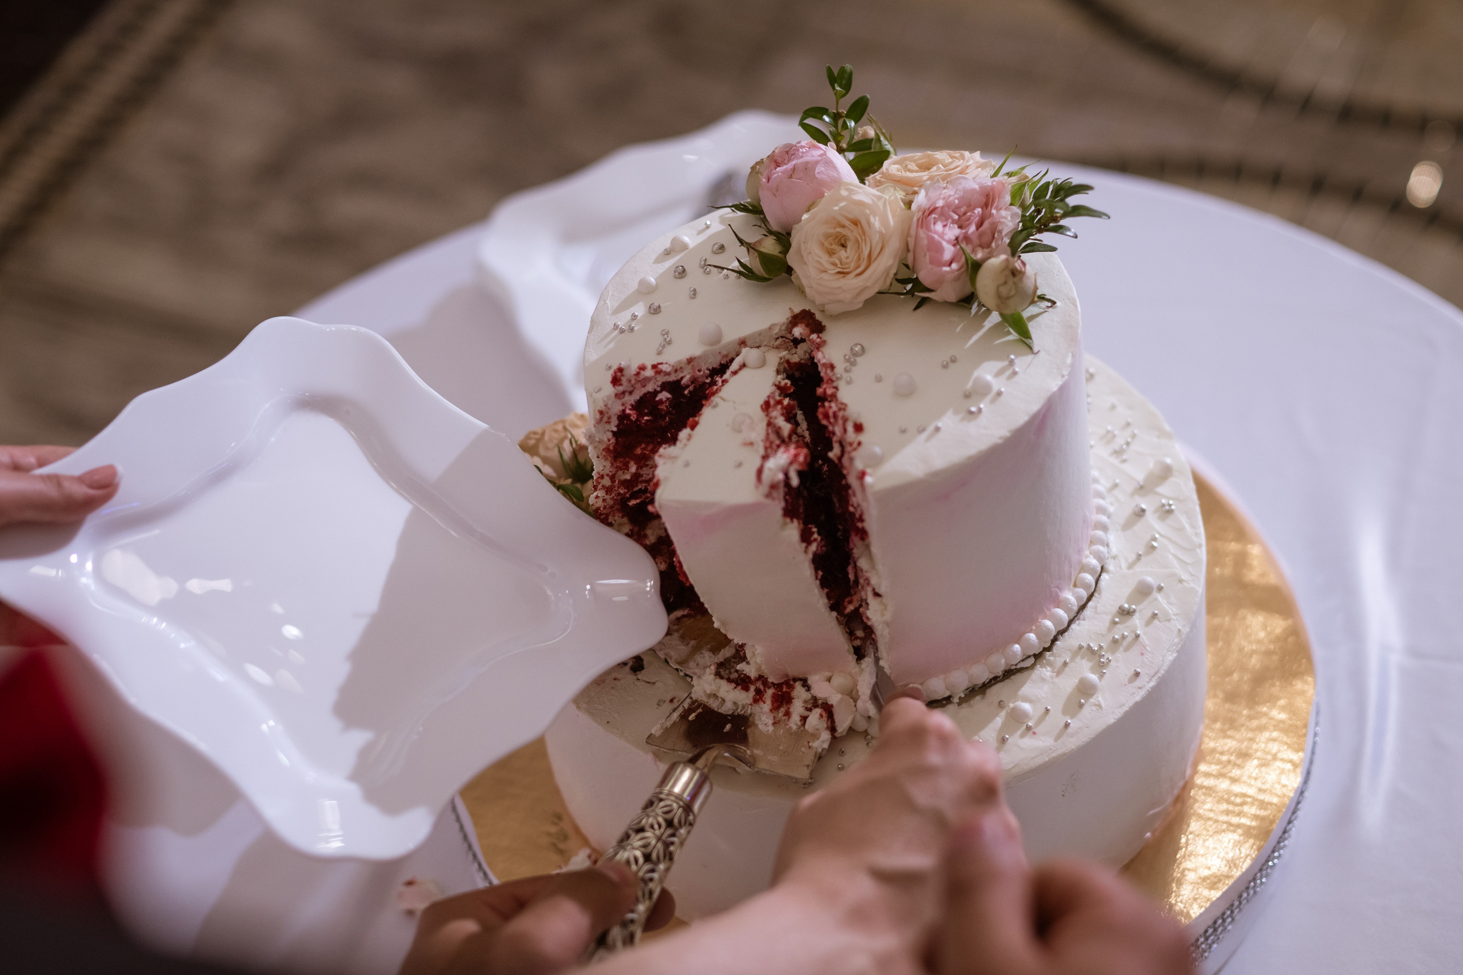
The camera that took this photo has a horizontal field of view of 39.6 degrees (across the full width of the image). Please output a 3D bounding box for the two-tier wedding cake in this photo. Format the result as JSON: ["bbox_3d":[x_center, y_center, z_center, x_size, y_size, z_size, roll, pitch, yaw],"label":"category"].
[{"bbox_3d":[0.046,-0.010,0.780,0.278,0.237,0.278,-9,43,0],"label":"two-tier wedding cake"}]

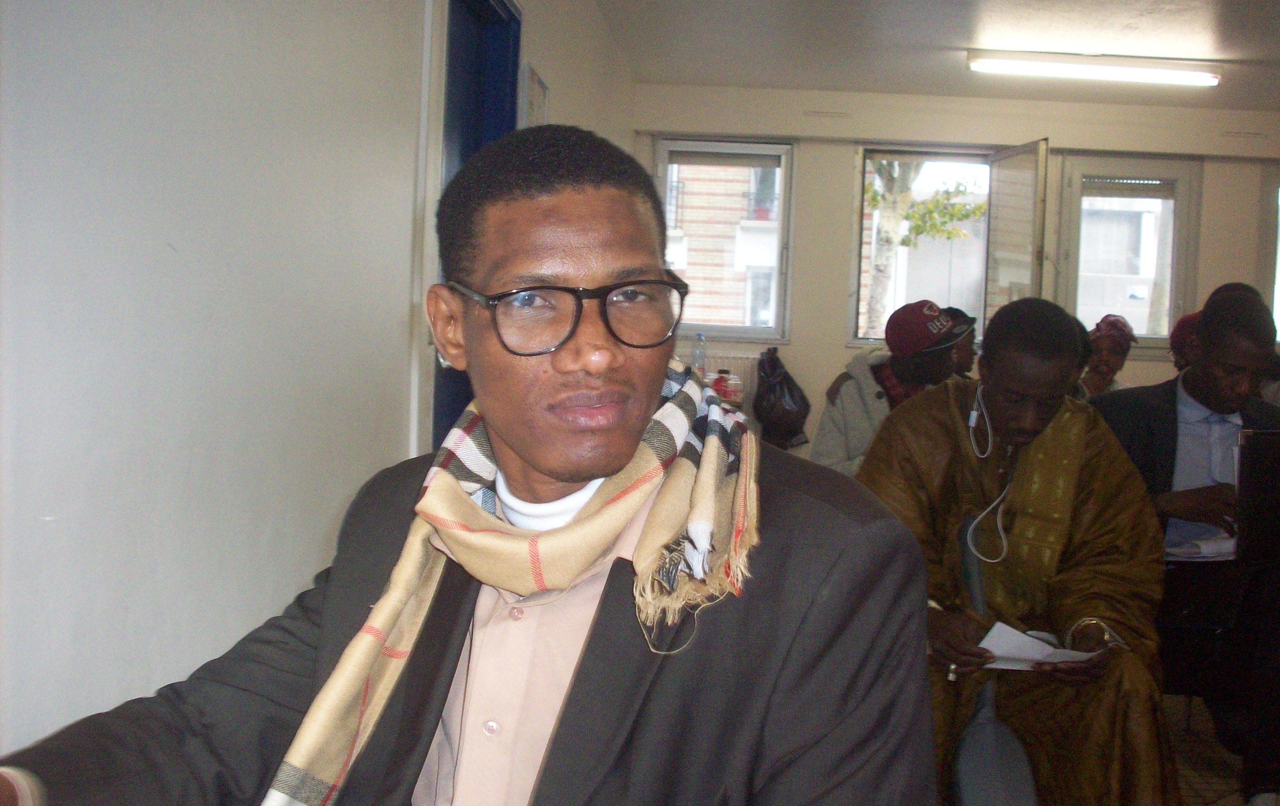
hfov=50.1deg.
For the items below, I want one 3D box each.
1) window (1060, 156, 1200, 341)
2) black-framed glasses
[{"bbox_3d":[2.811,-0.869,7.850,0.785,1.070,0.090,2,3,2],"label":"window"},{"bbox_3d":[-0.054,-0.069,0.963,0.142,0.047,0.142,-4,11,-17],"label":"black-framed glasses"}]

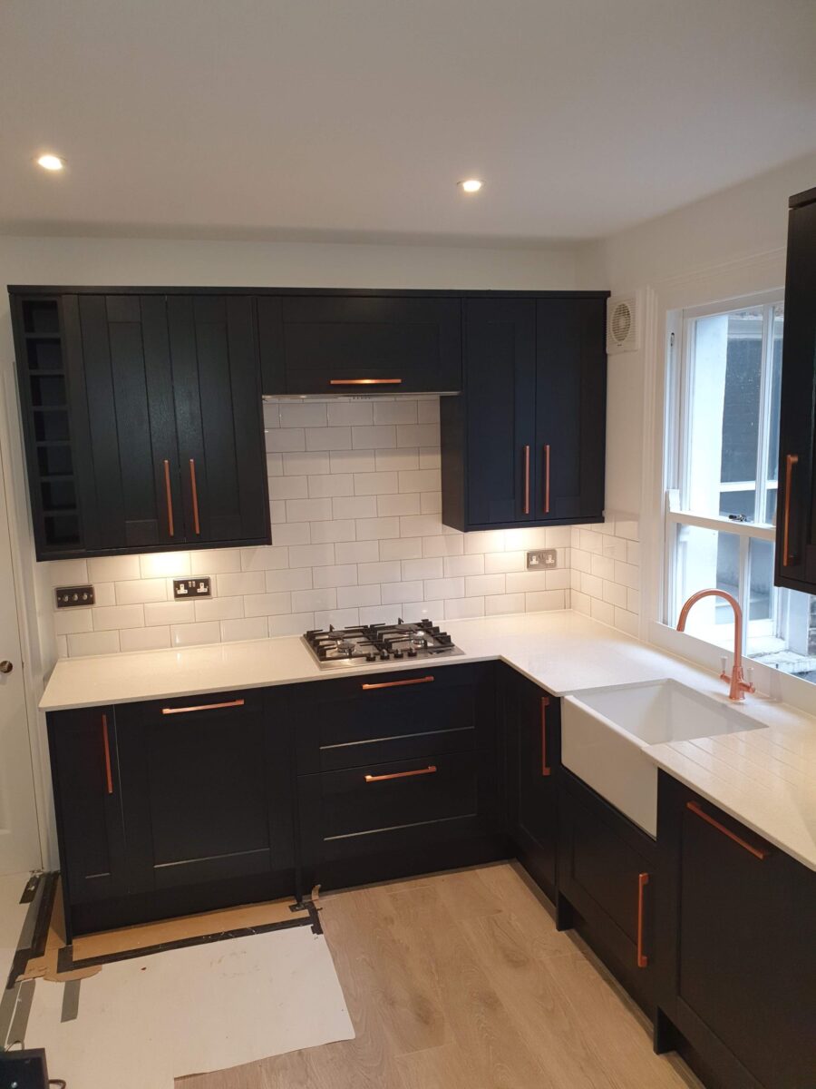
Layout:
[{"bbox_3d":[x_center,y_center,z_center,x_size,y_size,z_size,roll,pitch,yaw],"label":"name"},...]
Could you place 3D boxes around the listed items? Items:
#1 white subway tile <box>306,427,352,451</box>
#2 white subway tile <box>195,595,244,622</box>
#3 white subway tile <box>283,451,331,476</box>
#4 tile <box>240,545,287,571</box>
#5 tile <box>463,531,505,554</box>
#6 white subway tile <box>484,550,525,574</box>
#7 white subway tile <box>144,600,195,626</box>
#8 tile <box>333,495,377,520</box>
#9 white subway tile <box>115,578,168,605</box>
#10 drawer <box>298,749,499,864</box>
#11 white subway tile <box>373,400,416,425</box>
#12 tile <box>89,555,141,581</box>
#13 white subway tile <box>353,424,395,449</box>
[{"bbox_3d":[-0.338,-0.453,3.507,0.200,0.099,0.008,-4,9,-16],"label":"white subway tile"},{"bbox_3d":[-0.805,0.272,3.475,0.200,0.099,0.008,-4,9,-16],"label":"white subway tile"},{"bbox_3d":[-0.433,-0.348,3.495,0.200,0.099,0.008,-4,9,-16],"label":"white subway tile"},{"bbox_3d":[-0.614,0.062,3.501,0.200,0.098,0.009,-4,8,-16],"label":"tile"},{"bbox_3d":[0.352,-0.006,3.749,0.198,0.098,0.010,-4,8,-16],"label":"tile"},{"bbox_3d":[0.452,0.085,3.821,0.200,0.099,0.008,-4,9,-16],"label":"white subway tile"},{"bbox_3d":[-0.998,0.286,3.420,0.200,0.099,0.008,-4,9,-16],"label":"white subway tile"},{"bbox_3d":[-0.233,-0.162,3.568,0.199,0.097,0.010,-4,8,-16],"label":"tile"},{"bbox_3d":[-1.087,0.194,3.350,0.198,0.098,0.010,-4,8,-16],"label":"white subway tile"},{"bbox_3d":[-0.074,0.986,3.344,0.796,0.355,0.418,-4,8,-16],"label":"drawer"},{"bbox_3d":[-0.051,-0.571,3.581,0.200,0.098,0.009,-4,8,-16],"label":"white subway tile"},{"bbox_3d":[-1.194,0.104,3.333,0.200,0.100,0.010,-4,8,-16],"label":"tile"},{"bbox_3d":[-0.144,-0.467,3.563,0.200,0.099,0.008,-4,9,-16],"label":"white subway tile"}]

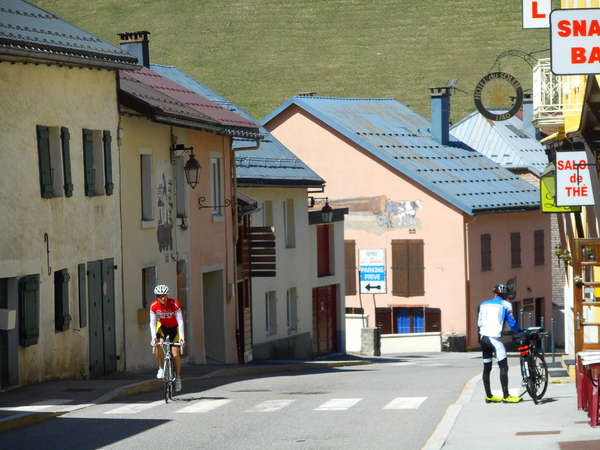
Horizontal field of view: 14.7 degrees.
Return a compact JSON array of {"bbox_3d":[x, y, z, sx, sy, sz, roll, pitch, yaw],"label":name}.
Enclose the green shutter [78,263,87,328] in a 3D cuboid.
[{"bbox_3d":[-4.012,1.311,42.900,0.050,1.170,0.430,-1,1,14],"label":"green shutter"}]

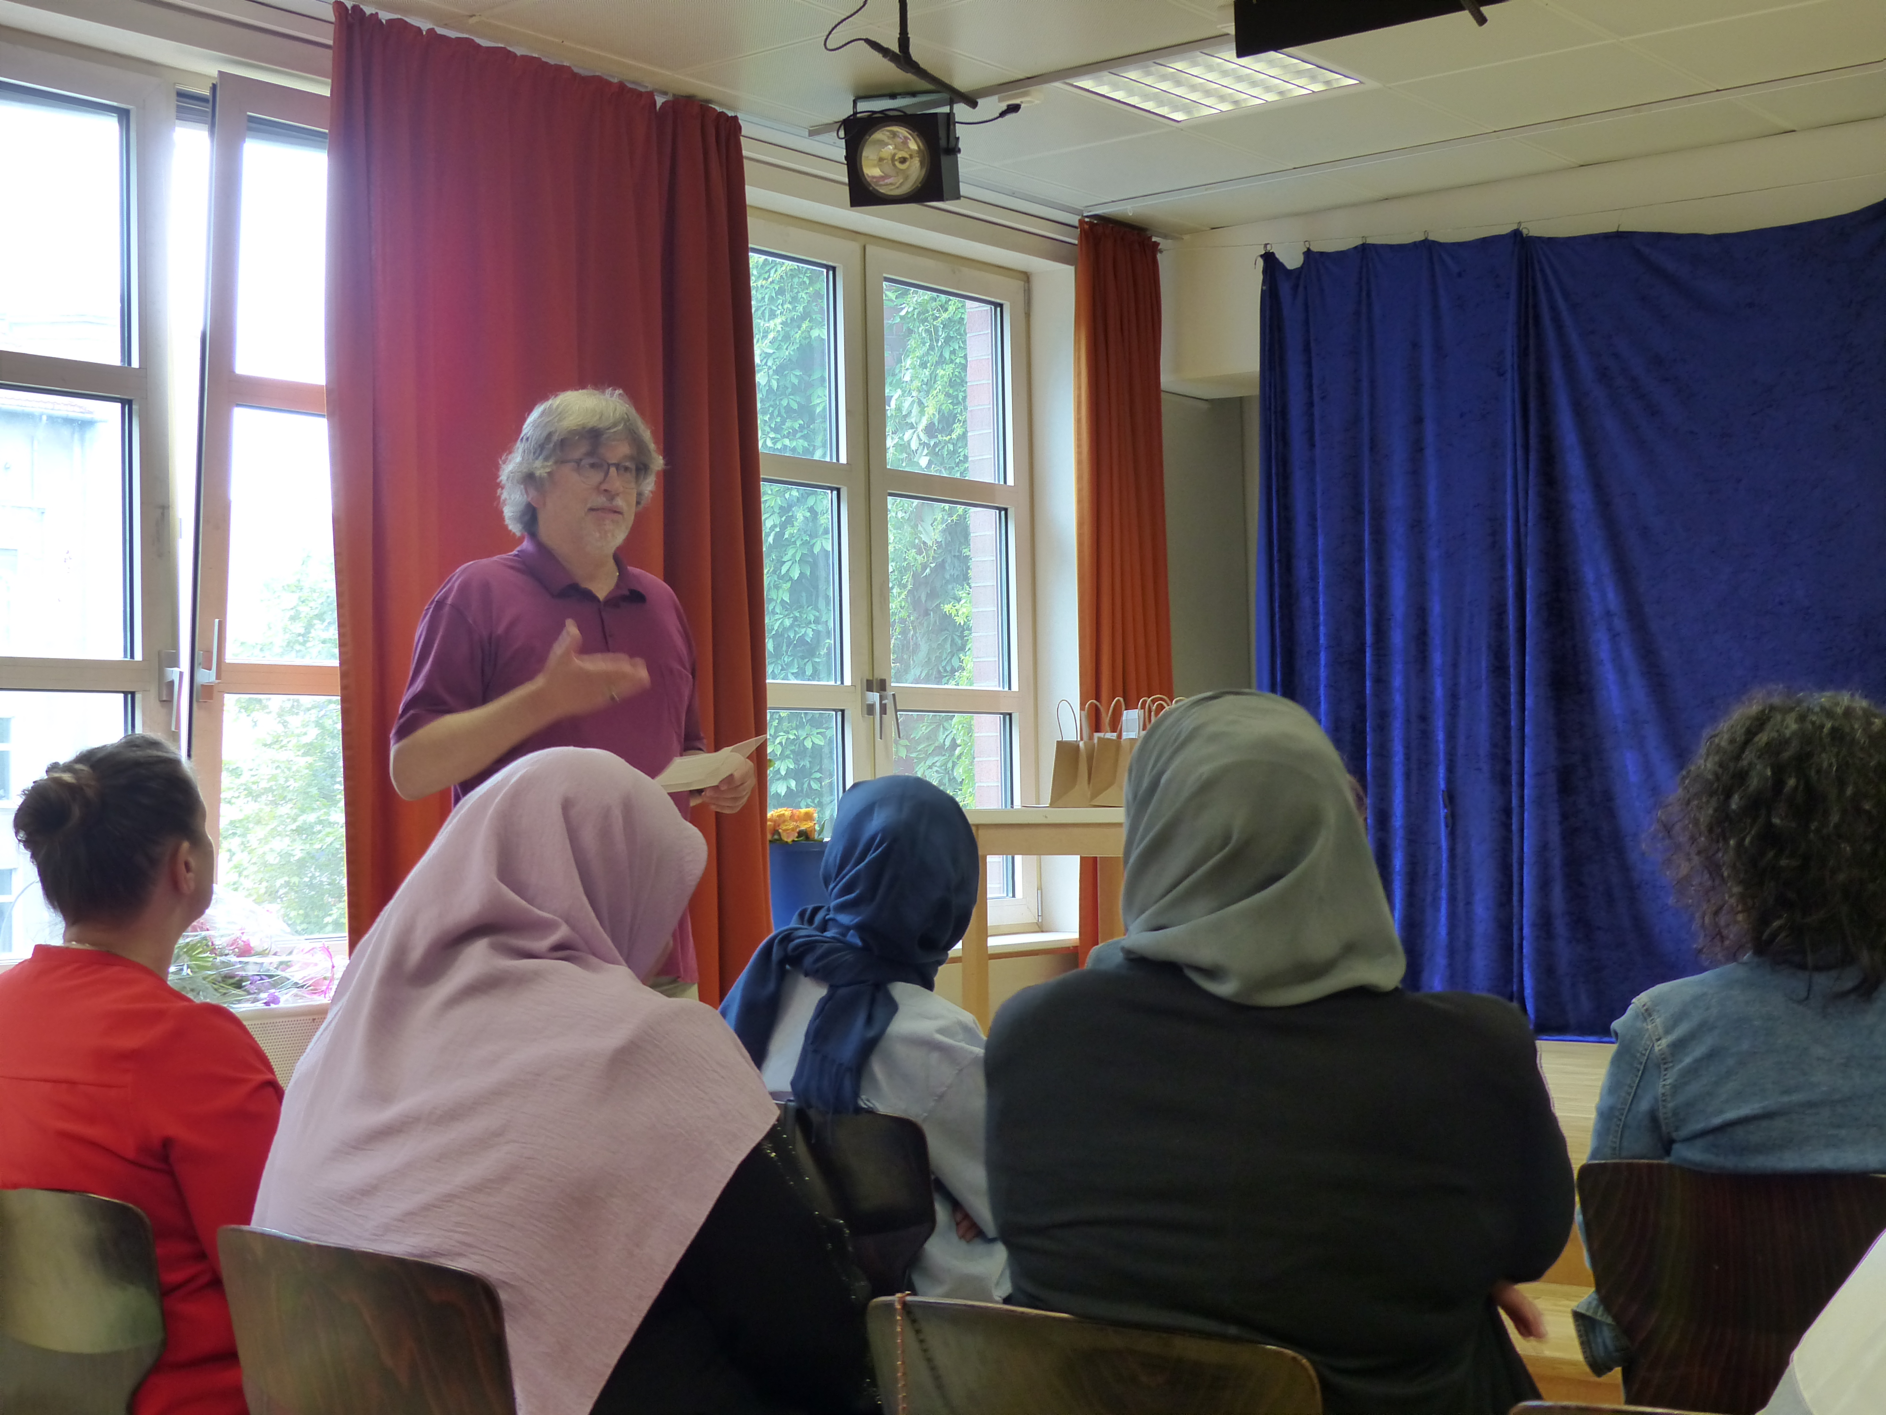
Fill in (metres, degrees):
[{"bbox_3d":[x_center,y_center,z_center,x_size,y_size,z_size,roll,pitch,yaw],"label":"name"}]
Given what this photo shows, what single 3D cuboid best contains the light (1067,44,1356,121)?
[{"bbox_3d":[0.690,-1.597,6.789,0.610,0.070,0.600,-3,-3,39],"label":"light"}]

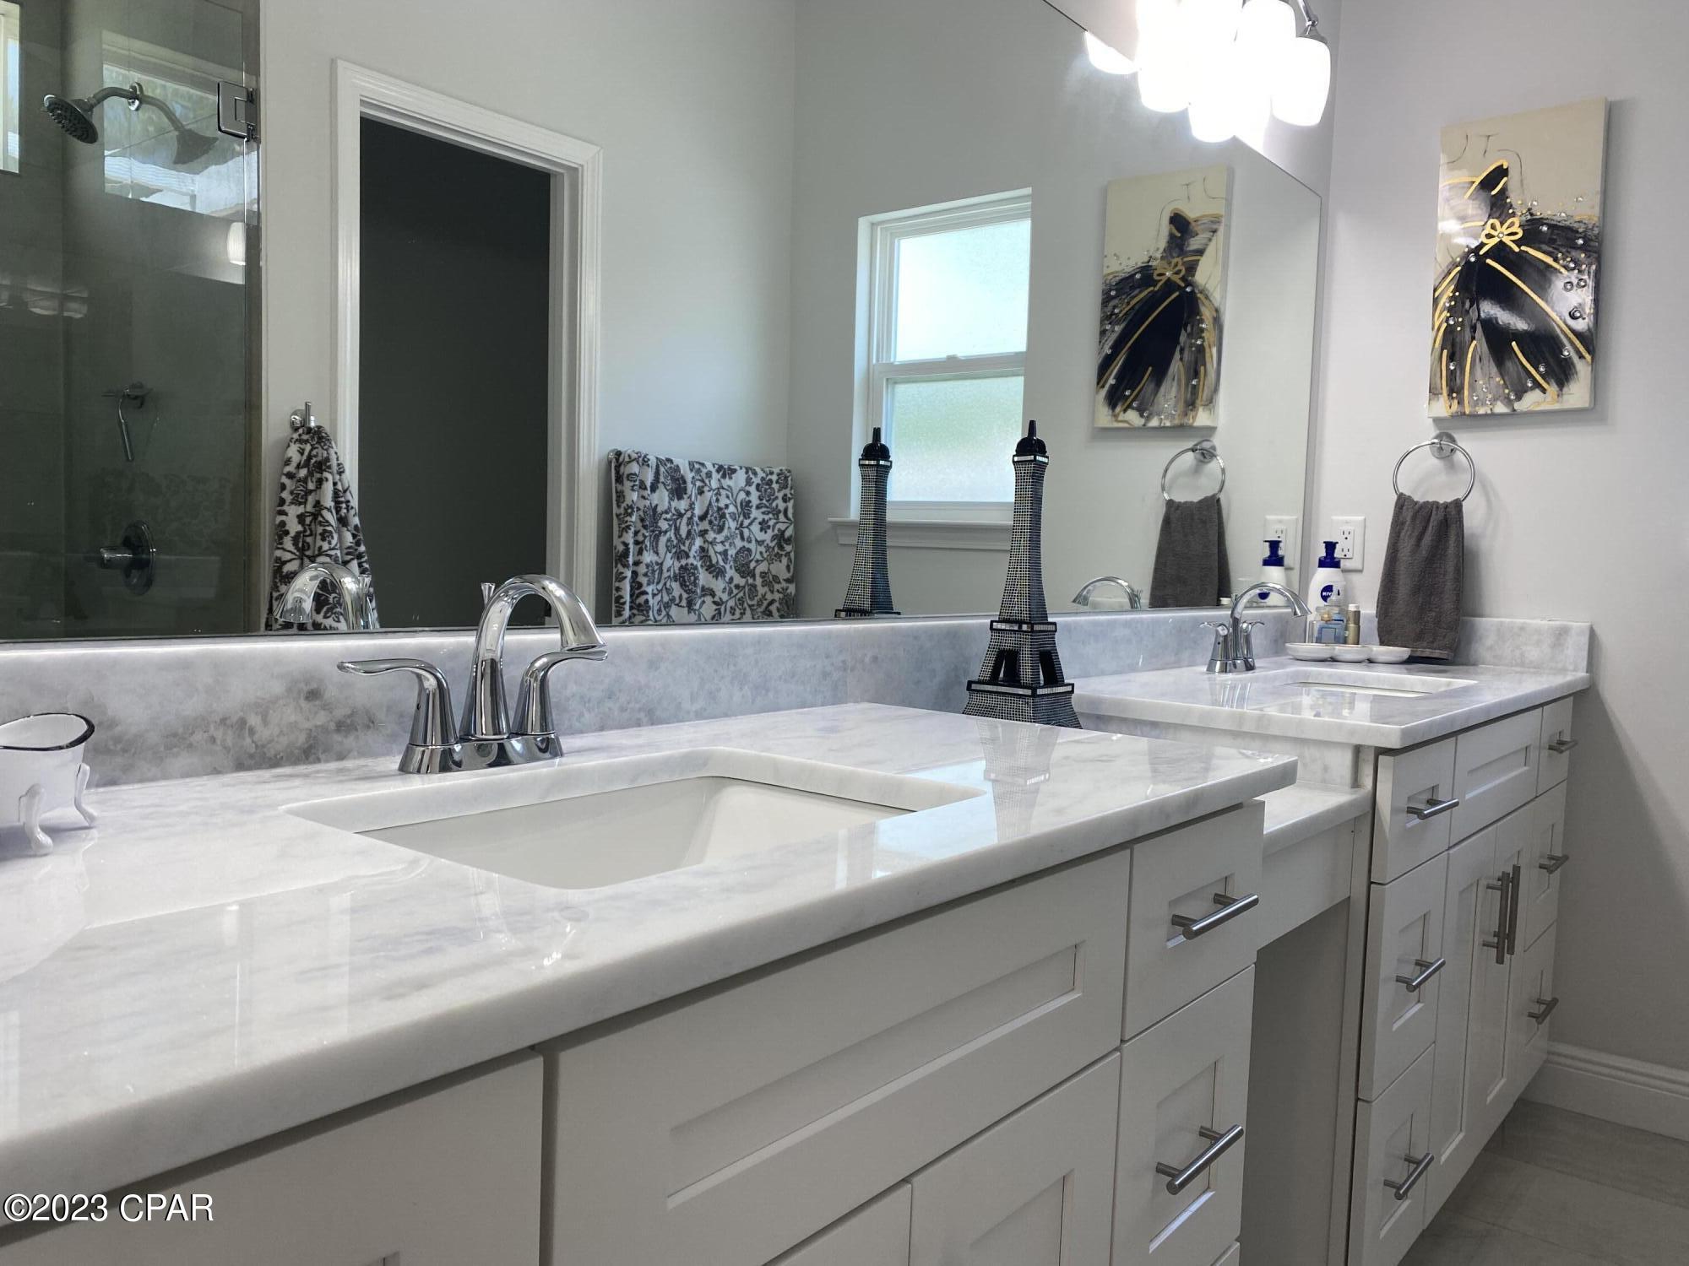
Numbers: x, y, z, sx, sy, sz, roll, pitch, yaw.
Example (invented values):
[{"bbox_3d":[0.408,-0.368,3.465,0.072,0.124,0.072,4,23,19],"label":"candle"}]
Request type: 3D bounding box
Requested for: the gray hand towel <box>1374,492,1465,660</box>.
[{"bbox_3d":[1.236,-0.124,2.725,0.175,0.357,0.060,5,4,39],"label":"gray hand towel"}]

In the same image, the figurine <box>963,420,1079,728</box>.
[{"bbox_3d":[0.242,-0.046,1.698,0.145,0.472,0.145,5,4,39],"label":"figurine"}]

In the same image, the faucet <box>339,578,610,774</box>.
[{"bbox_3d":[-0.264,0.033,1.059,0.187,0.168,0.268,5,4,39],"label":"faucet"}]

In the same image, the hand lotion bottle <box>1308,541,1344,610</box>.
[{"bbox_3d":[1.079,-0.077,2.838,0.086,0.256,0.058,3,4,17],"label":"hand lotion bottle"}]

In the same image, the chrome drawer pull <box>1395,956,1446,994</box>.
[{"bbox_3d":[0.802,0.473,1.767,0.036,0.012,0.158,5,4,39],"label":"chrome drawer pull"}]

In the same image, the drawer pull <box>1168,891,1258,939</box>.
[{"bbox_3d":[0.340,0.260,1.176,0.036,0.012,0.158,5,4,39],"label":"drawer pull"}]

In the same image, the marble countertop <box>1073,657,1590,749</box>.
[{"bbox_3d":[0.874,0.098,2.260,0.585,0.032,1.310,5,4,39],"label":"marble countertop"}]

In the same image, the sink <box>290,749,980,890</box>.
[{"bbox_3d":[-0.142,0.210,0.968,0.330,0.160,0.460,5,4,39],"label":"sink"}]

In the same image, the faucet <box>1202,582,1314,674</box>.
[{"bbox_3d":[0.767,-0.010,2.330,0.187,0.169,0.268,5,4,39],"label":"faucet"}]

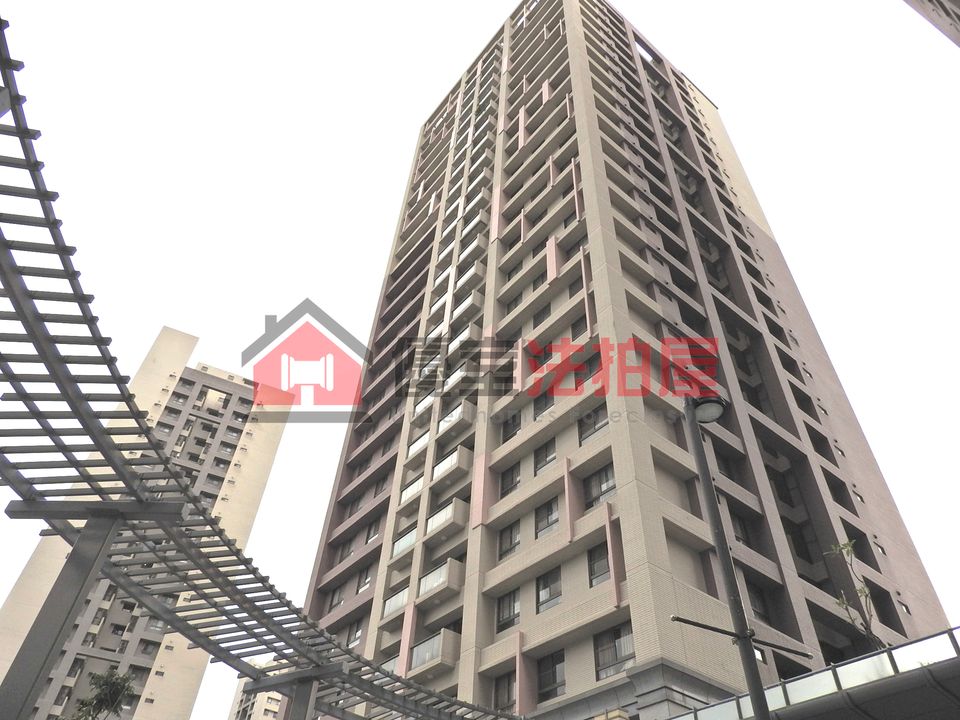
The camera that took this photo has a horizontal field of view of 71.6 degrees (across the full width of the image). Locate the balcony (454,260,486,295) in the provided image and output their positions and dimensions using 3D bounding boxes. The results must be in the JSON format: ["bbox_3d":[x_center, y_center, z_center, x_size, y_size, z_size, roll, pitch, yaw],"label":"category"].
[{"bbox_3d":[-0.605,-5.544,47.179,1.000,1.458,2.527,31,-51,-24],"label":"balcony"}]

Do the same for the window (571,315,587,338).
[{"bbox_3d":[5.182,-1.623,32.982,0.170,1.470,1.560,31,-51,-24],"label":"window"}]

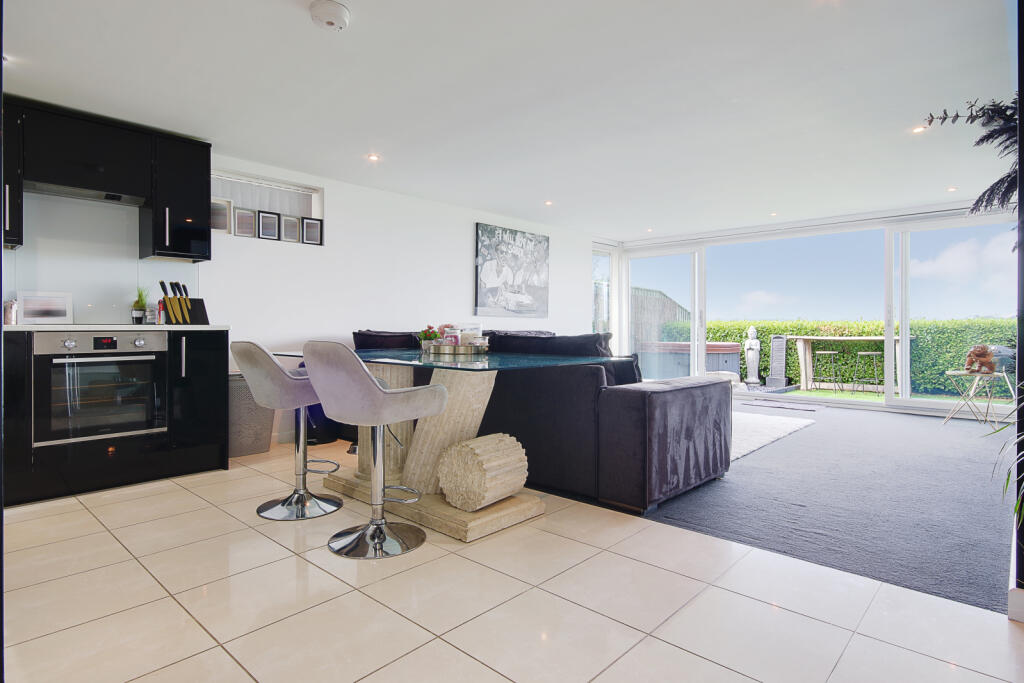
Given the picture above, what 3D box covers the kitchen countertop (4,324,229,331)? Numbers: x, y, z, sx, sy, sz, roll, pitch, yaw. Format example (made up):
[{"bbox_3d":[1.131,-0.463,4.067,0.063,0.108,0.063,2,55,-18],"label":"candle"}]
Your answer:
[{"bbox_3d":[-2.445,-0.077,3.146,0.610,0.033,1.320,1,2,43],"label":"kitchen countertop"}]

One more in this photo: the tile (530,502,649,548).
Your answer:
[{"bbox_3d":[0.343,0.832,2.451,0.433,0.010,0.388,1,2,43],"label":"tile"}]

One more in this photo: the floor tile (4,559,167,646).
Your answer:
[{"bbox_3d":[-1.438,0.851,1.794,0.433,0.010,0.427,1,2,43],"label":"floor tile"}]

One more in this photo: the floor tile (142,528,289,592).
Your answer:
[{"bbox_3d":[-1.184,0.870,2.176,0.443,0.010,0.443,1,2,42],"label":"floor tile"}]

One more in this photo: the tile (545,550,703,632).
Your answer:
[{"bbox_3d":[0.385,0.844,1.858,0.433,0.010,0.427,1,2,43],"label":"tile"}]

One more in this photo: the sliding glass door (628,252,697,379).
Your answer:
[{"bbox_3d":[2.076,-0.288,7.530,1.030,1.900,0.070,1,2,43],"label":"sliding glass door"}]

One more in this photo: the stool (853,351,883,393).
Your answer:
[{"bbox_3d":[5.932,0.521,8.921,0.430,0.700,0.430,1,2,43],"label":"stool"}]

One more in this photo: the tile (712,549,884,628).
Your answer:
[{"bbox_3d":[0.980,0.843,1.865,0.433,0.010,0.388,1,2,43],"label":"tile"}]

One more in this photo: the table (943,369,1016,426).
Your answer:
[{"bbox_3d":[4.409,0.555,5.142,0.440,0.520,0.440,0,1,0],"label":"table"}]

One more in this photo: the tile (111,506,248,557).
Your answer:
[{"bbox_3d":[-1.467,0.838,2.402,0.433,0.010,0.427,1,2,43],"label":"tile"}]

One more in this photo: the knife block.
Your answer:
[{"bbox_3d":[-2.156,-0.194,3.590,0.100,0.187,0.275,1,2,42],"label":"knife block"}]

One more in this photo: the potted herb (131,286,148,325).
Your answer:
[{"bbox_3d":[-2.384,-0.224,3.460,0.100,0.250,0.100,1,2,42],"label":"potted herb"}]

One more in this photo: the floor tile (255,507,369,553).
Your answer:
[{"bbox_3d":[-0.885,0.864,2.505,0.443,0.010,0.443,1,2,42],"label":"floor tile"}]

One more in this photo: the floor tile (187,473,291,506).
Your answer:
[{"bbox_3d":[-1.547,0.851,3.106,0.443,0.010,0.443,1,2,42],"label":"floor tile"}]

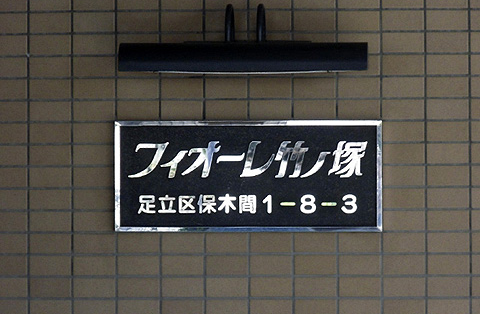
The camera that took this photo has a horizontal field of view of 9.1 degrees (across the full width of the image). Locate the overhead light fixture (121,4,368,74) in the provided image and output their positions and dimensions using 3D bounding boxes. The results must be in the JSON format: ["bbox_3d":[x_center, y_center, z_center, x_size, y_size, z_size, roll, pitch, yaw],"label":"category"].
[{"bbox_3d":[0.013,-0.261,6.714,0.544,0.159,0.240,0,0,3],"label":"overhead light fixture"}]

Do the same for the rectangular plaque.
[{"bbox_3d":[0.020,0.044,6.820,0.603,0.249,0.025,0,0,3],"label":"rectangular plaque"}]

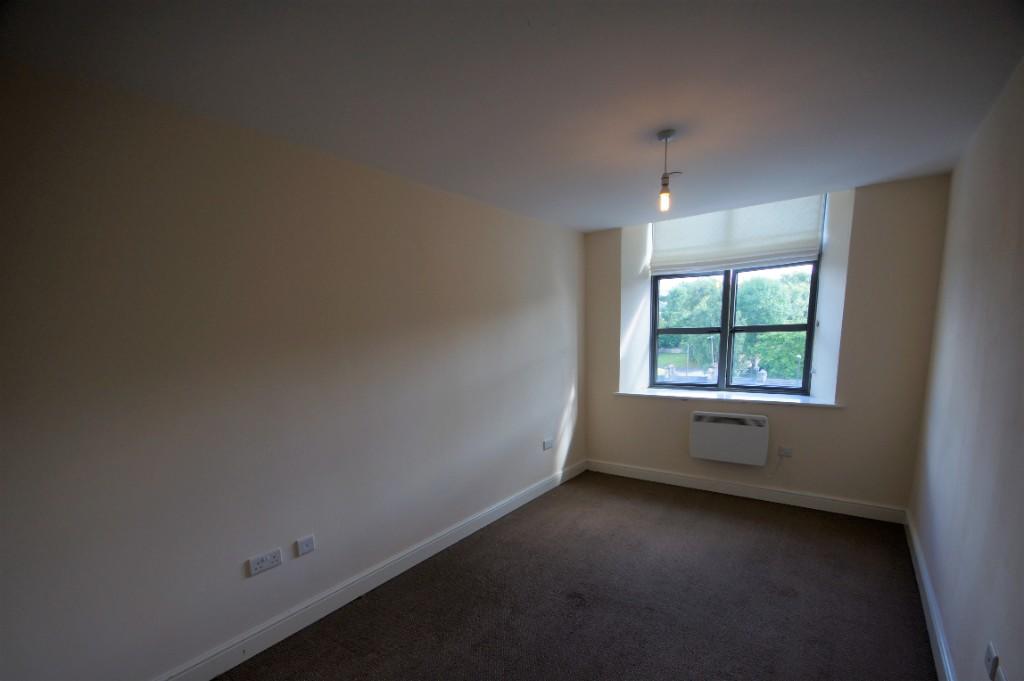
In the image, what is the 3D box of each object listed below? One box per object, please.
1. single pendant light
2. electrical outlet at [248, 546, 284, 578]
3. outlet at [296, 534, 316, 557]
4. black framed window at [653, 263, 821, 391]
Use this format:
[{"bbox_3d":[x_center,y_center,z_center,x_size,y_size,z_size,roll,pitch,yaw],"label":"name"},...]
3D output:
[{"bbox_3d":[0.820,-0.882,2.248,0.100,0.430,0.100,3,6,39],"label":"single pendant light"},{"bbox_3d":[-1.268,1.139,2.196,0.015,0.086,0.146,3,6,39],"label":"electrical outlet"},{"bbox_3d":[-1.141,1.138,2.363,0.015,0.086,0.086,3,6,39],"label":"outlet"},{"bbox_3d":[2.203,-0.142,4.408,1.520,1.190,0.080,3,6,39],"label":"black framed window"}]

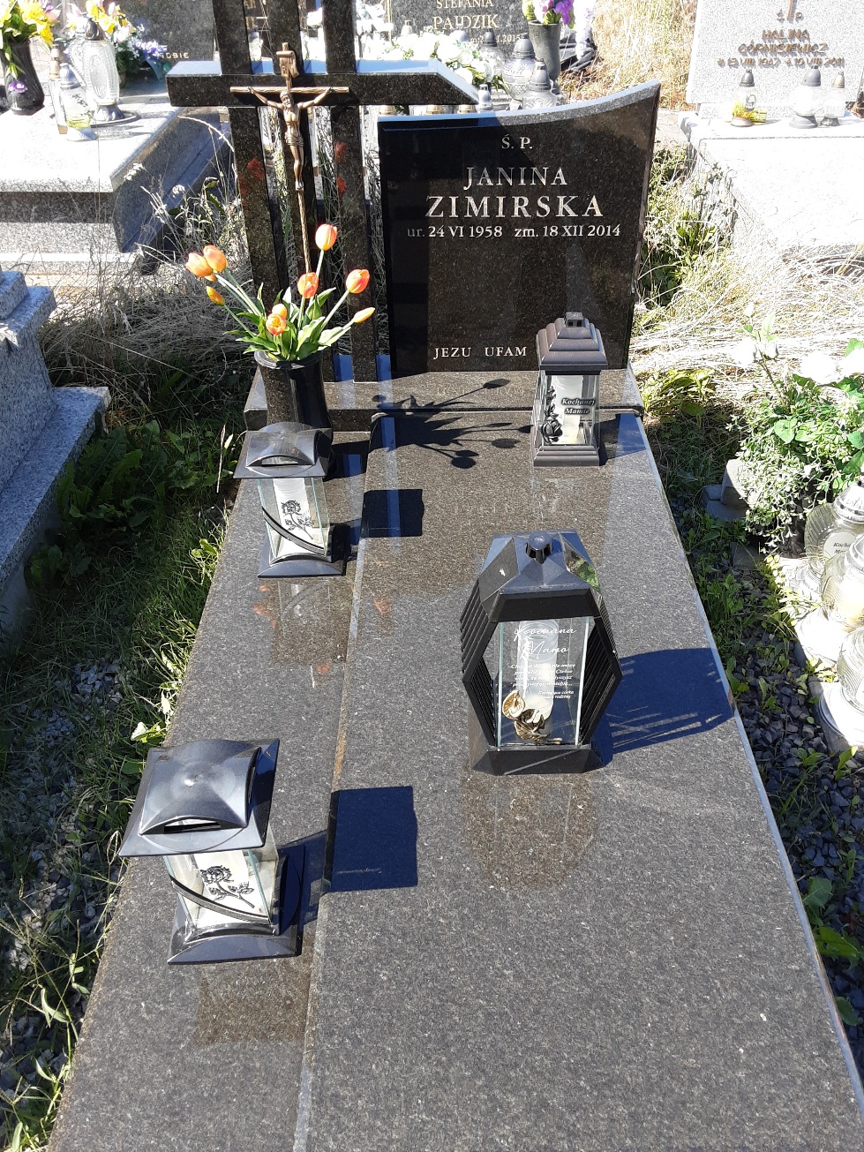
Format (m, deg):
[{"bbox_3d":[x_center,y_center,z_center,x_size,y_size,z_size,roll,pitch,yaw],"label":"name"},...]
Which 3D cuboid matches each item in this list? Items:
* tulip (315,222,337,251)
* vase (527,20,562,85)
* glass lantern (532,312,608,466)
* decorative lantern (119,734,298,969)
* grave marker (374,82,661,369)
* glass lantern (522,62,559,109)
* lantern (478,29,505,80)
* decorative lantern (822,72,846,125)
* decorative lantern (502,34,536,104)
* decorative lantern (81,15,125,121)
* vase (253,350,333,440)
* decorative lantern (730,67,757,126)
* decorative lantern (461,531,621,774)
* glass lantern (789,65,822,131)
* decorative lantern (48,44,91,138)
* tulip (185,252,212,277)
[{"bbox_3d":[-0.214,-0.688,1.893,0.045,0.062,0.045,8,27,-7],"label":"tulip"},{"bbox_3d":[0.503,-2.320,4.151,0.155,0.262,0.155,-1,39,0],"label":"vase"},{"bbox_3d":[0.289,-0.403,1.970,0.141,0.315,0.143,-1,39,0],"label":"glass lantern"},{"bbox_3d":[-0.266,0.336,1.167,0.166,0.268,0.166,-5,39,0],"label":"decorative lantern"},{"bbox_3d":[0.192,-0.784,2.164,0.600,0.640,0.074,-1,39,0],"label":"grave marker"},{"bbox_3d":[0.443,-1.975,3.819,0.145,0.265,0.145,-1,39,1],"label":"glass lantern"},{"bbox_3d":[0.268,-2.372,4.256,0.125,0.217,0.125,-1,39,0],"label":"lantern"},{"bbox_3d":[1.579,-1.886,3.677,0.094,0.186,0.094,-1,39,0],"label":"decorative lantern"},{"bbox_3d":[0.404,-2.303,4.214,0.158,0.270,0.158,-1,39,1],"label":"decorative lantern"},{"bbox_3d":[-1.309,-2.019,3.714,0.148,0.359,0.148,-1,39,0],"label":"decorative lantern"},{"bbox_3d":[-0.301,-0.366,2.048,0.152,0.268,0.153,-1,39,0],"label":"vase"},{"bbox_3d":[1.240,-1.903,3.701,0.105,0.193,0.105,-1,39,0],"label":"decorative lantern"},{"bbox_3d":[0.148,0.098,1.281,0.210,0.370,0.142,-3,40,-1],"label":"decorative lantern"},{"bbox_3d":[1.470,-1.887,3.666,0.119,0.205,0.119,-1,39,0],"label":"glass lantern"},{"bbox_3d":[-1.544,-2.052,3.944,0.150,0.310,0.130,-4,39,-3],"label":"decorative lantern"},{"bbox_3d":[-0.463,-0.618,1.847,0.060,0.045,0.045,36,31,-16],"label":"tulip"}]

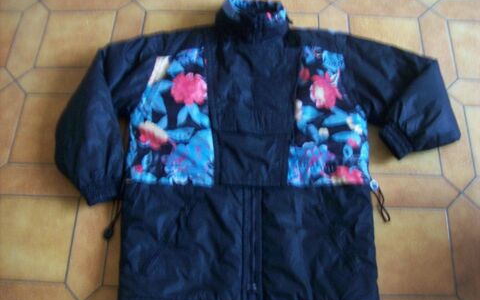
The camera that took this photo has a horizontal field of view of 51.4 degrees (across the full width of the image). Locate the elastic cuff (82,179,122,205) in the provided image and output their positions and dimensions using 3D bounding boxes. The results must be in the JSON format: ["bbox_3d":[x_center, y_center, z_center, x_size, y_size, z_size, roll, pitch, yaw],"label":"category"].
[{"bbox_3d":[-0.351,0.108,1.264,0.102,0.050,0.066,-6,64,-2],"label":"elastic cuff"}]

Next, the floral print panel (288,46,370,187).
[{"bbox_3d":[0.227,-0.102,1.335,0.203,0.040,0.431,1,64,1],"label":"floral print panel"}]

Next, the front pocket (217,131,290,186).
[{"bbox_3d":[0.034,0.025,1.276,0.183,0.030,0.149,1,64,1],"label":"front pocket"}]

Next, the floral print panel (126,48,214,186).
[{"bbox_3d":[-0.165,-0.101,1.341,0.211,0.040,0.418,1,64,1],"label":"floral print panel"}]

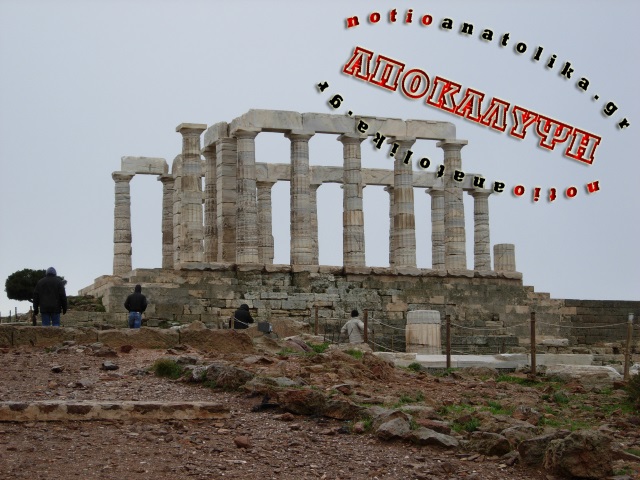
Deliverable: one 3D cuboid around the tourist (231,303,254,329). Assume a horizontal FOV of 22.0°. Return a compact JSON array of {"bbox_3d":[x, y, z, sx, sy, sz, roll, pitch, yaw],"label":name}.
[{"bbox_3d":[-1.965,2.455,41.884,0.580,1.660,0.460,-6,-9,30],"label":"tourist"}]

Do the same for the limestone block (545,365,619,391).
[{"bbox_3d":[3.964,2.080,24.800,1.120,0.370,0.600,-2,-8,8],"label":"limestone block"}]

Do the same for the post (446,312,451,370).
[{"bbox_3d":[2.397,1.897,30.700,0.065,1.010,0.065,-1,-8,0],"label":"post"}]

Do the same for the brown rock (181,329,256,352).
[{"bbox_3d":[-1.912,1.857,30.400,1.380,0.420,0.600,0,-6,-3],"label":"brown rock"}]

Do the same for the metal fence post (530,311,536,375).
[{"bbox_3d":[3.451,1.686,26.600,0.065,1.010,0.065,-1,-8,0],"label":"metal fence post"}]

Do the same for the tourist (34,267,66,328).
[{"bbox_3d":[-5.444,1.436,33.076,0.660,1.780,0.420,0,-8,-3],"label":"tourist"}]

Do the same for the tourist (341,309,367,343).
[{"bbox_3d":[0.894,2.638,41.880,0.680,1.720,0.450,-1,-8,2],"label":"tourist"}]

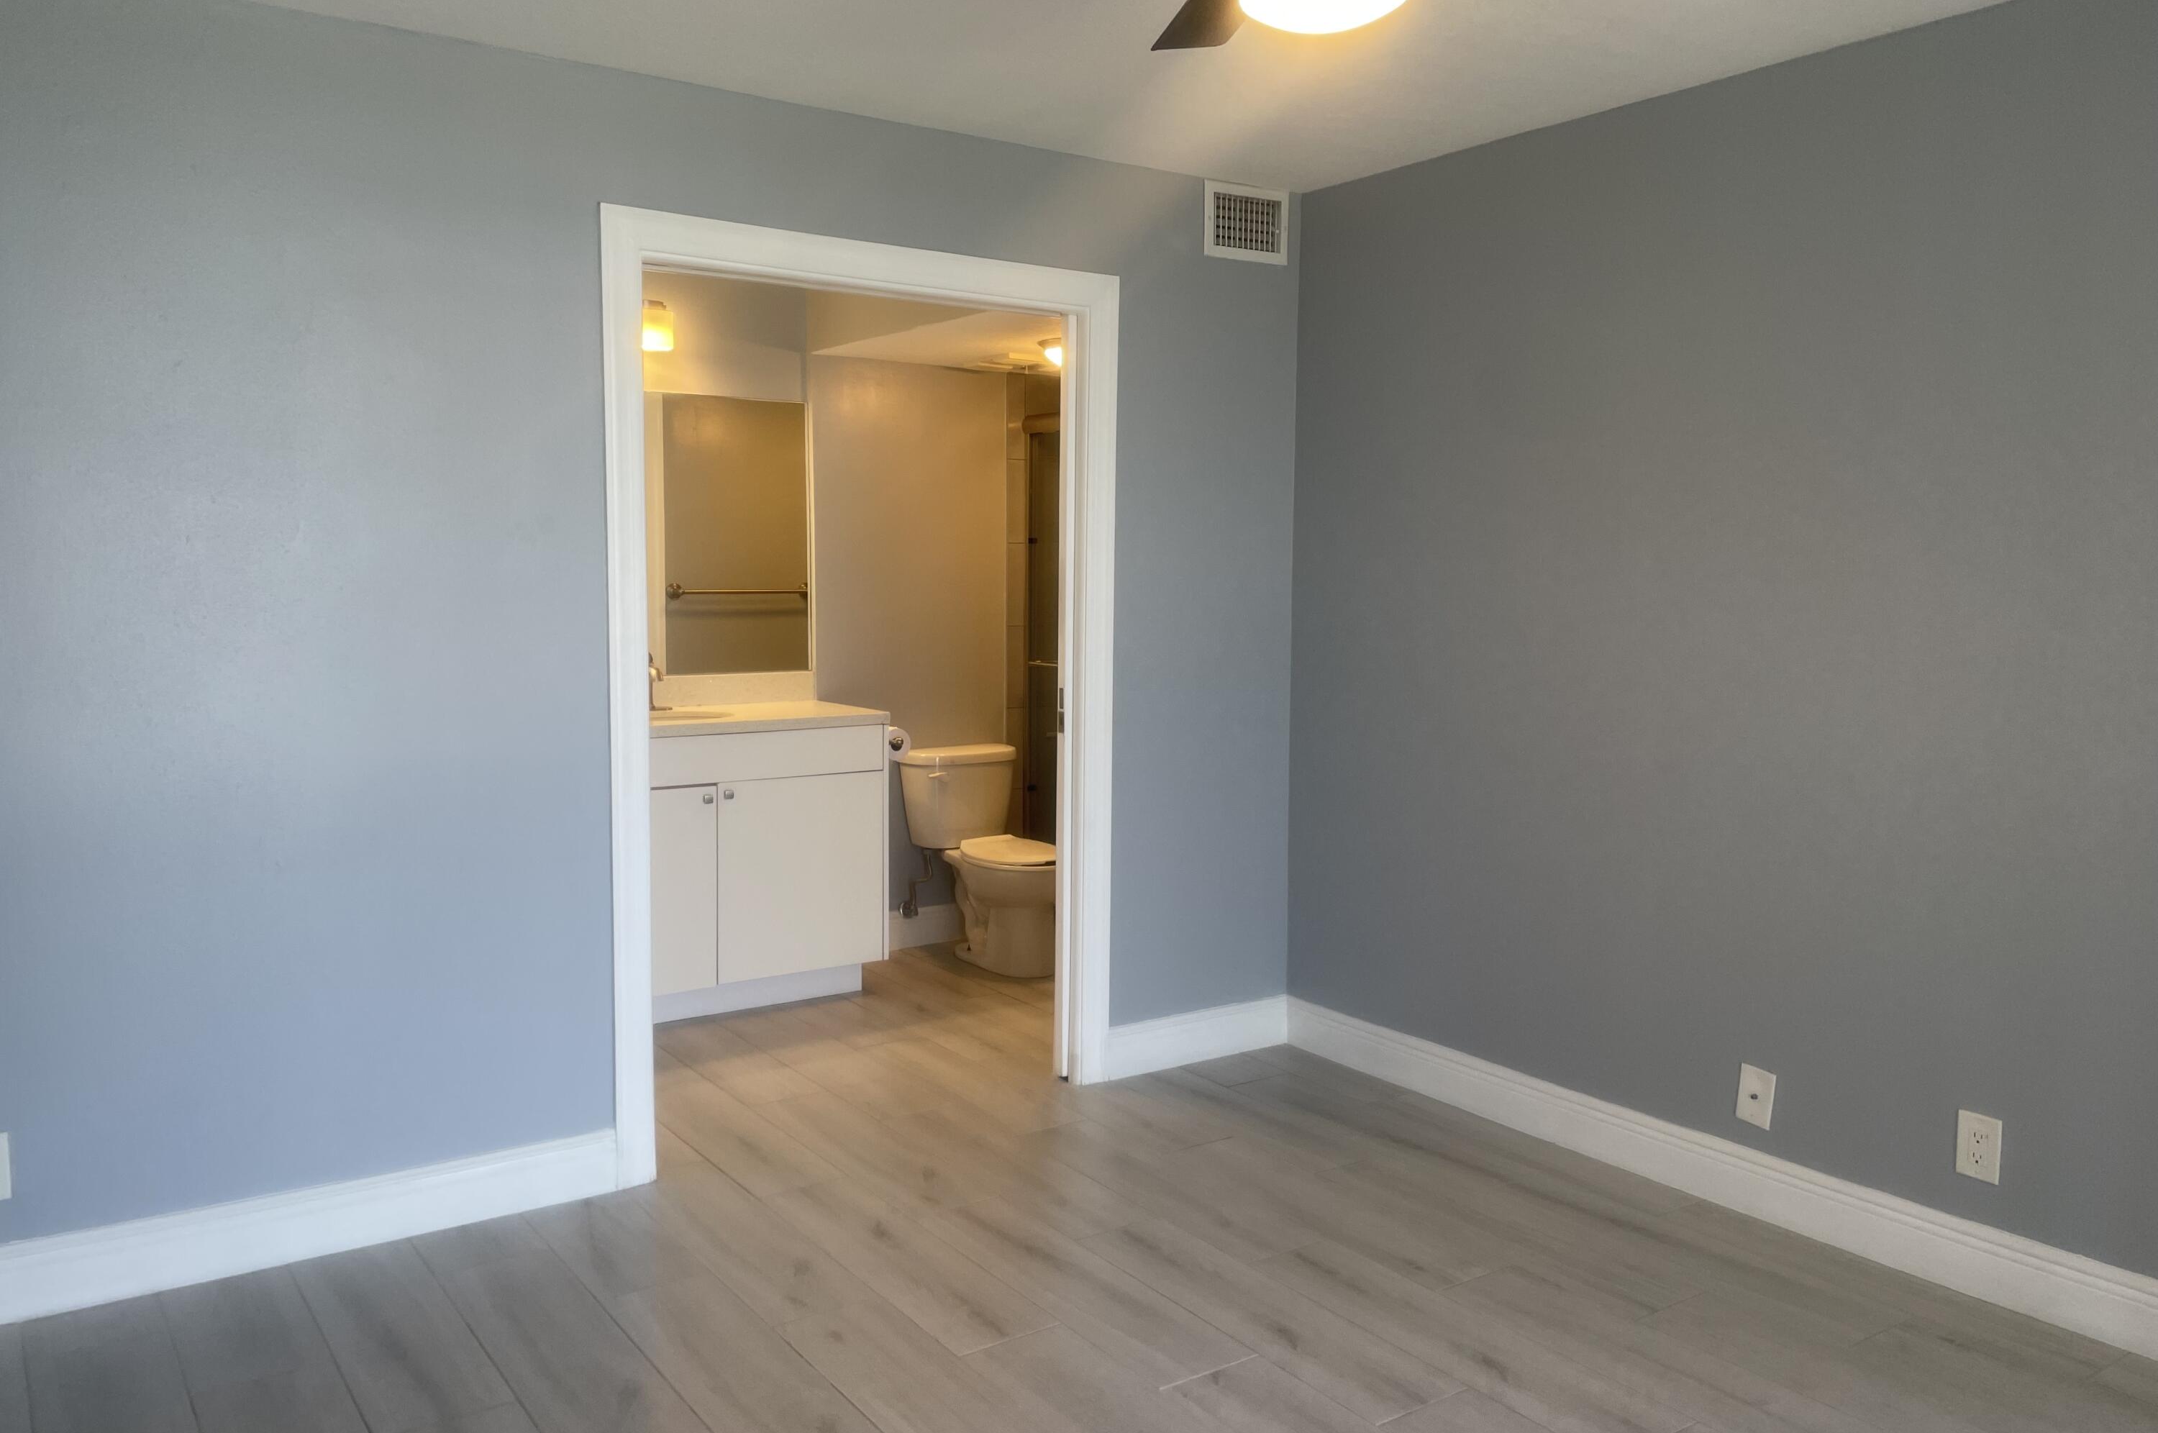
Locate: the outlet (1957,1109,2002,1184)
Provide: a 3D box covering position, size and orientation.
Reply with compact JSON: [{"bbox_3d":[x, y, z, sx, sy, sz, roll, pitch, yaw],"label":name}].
[{"bbox_3d":[1.738,0.828,3.121,0.010,0.123,0.080,-3,6,-35],"label":"outlet"}]

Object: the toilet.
[{"bbox_3d":[-0.279,0.494,5.654,0.440,0.745,0.725,-3,6,-35],"label":"toilet"}]

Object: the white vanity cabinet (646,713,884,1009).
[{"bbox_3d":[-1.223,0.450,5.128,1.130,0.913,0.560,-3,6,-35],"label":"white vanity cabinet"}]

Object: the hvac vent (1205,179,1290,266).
[{"bbox_3d":[0.456,-1.340,4.410,0.300,0.199,0.018,-3,6,-35],"label":"hvac vent"}]

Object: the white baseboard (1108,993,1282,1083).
[{"bbox_3d":[0.346,0.900,4.555,0.646,0.150,0.017,-3,6,-35],"label":"white baseboard"}]

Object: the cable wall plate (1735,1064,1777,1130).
[{"bbox_3d":[1.471,0.822,3.507,0.009,0.122,0.080,-3,6,-35],"label":"cable wall plate"}]

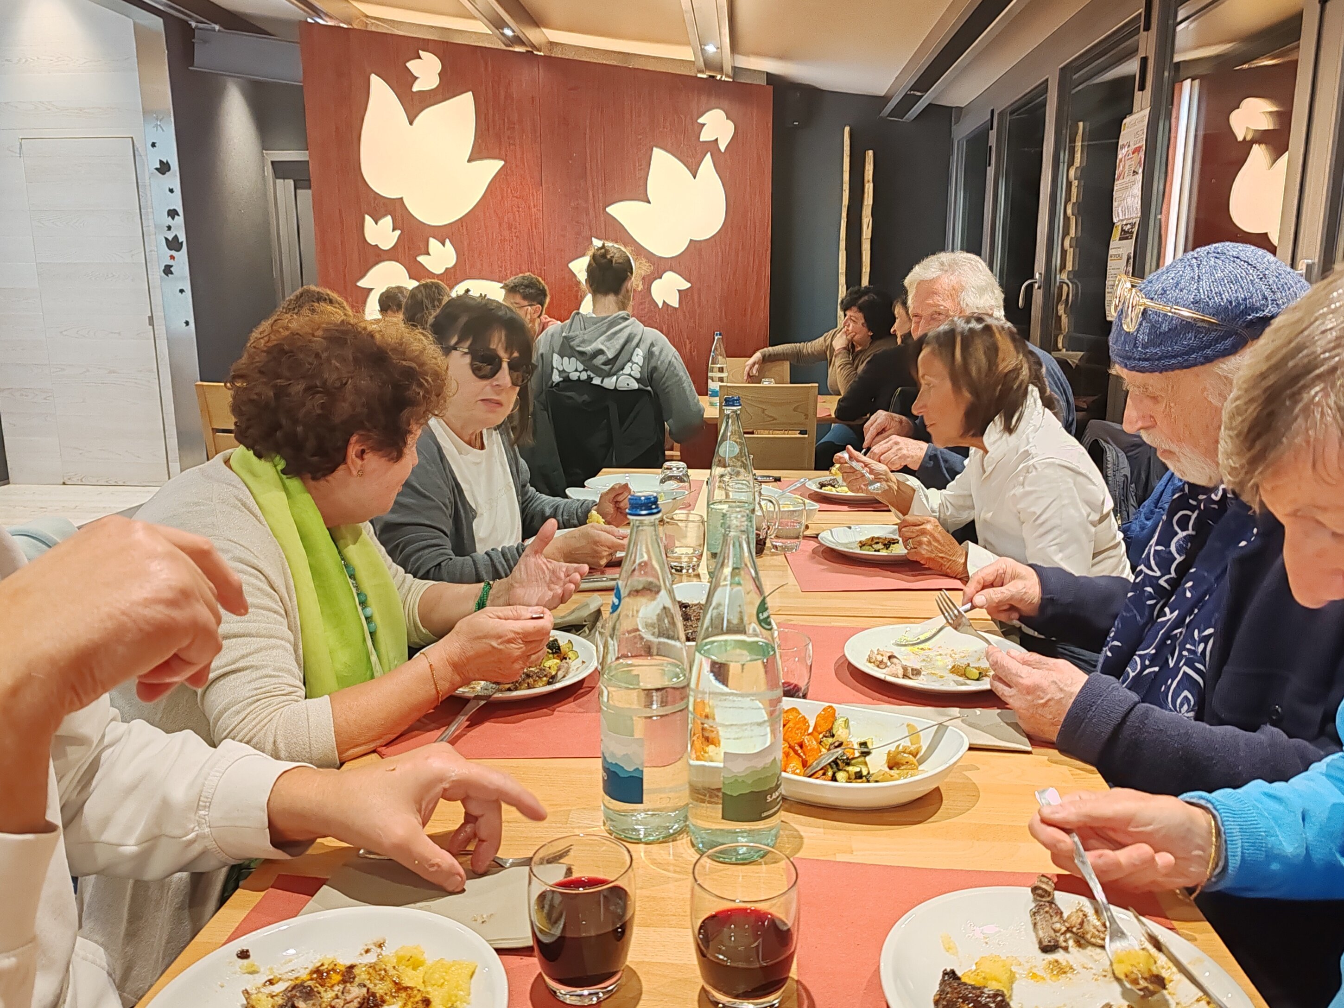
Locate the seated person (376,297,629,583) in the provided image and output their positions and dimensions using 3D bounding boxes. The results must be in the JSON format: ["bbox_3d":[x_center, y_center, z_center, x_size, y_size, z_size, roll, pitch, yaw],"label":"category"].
[{"bbox_3d":[-0.364,0.231,2.001,0.680,1.240,0.490,4,13,22],"label":"seated person"}]

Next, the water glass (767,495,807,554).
[{"bbox_3d":[0.225,0.043,2.062,0.078,0.096,0.078,1,11,4],"label":"water glass"}]

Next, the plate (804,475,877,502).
[{"bbox_3d":[0.453,-0.032,2.546,0.257,0.027,0.257,1,12,4],"label":"plate"}]

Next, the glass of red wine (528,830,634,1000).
[{"bbox_3d":[-0.065,0.303,0.760,0.077,0.097,0.077,1,12,4],"label":"glass of red wine"}]

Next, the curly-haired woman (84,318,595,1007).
[{"bbox_3d":[-0.429,0.365,1.363,0.620,1.220,0.500,2,12,10],"label":"curly-haired woman"}]

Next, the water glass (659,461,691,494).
[{"bbox_3d":[0.009,-0.050,2.532,0.078,0.096,0.078,1,11,4],"label":"water glass"}]

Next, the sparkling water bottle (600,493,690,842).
[{"bbox_3d":[-0.025,0.148,0.968,0.083,0.316,0.083,1,12,4],"label":"sparkling water bottle"}]

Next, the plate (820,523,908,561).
[{"bbox_3d":[0.409,0.080,2.003,0.257,0.027,0.257,1,12,4],"label":"plate"}]

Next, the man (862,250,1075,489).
[{"bbox_3d":[0.739,0.052,2.642,0.600,1.345,0.520,-1,11,-1],"label":"man"}]

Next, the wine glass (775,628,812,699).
[{"bbox_3d":[0.128,0.207,1.245,0.078,0.096,0.078,1,11,4],"label":"wine glass"}]

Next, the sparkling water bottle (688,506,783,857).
[{"bbox_3d":[0.059,0.157,0.942,0.087,0.314,0.087,1,11,4],"label":"sparkling water bottle"}]

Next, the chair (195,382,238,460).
[{"bbox_3d":[-1.661,-0.082,4.426,0.410,0.890,0.480,1,12,8],"label":"chair"}]

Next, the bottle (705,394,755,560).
[{"bbox_3d":[0.105,-0.032,1.840,0.083,0.316,0.083,1,12,4],"label":"bottle"}]

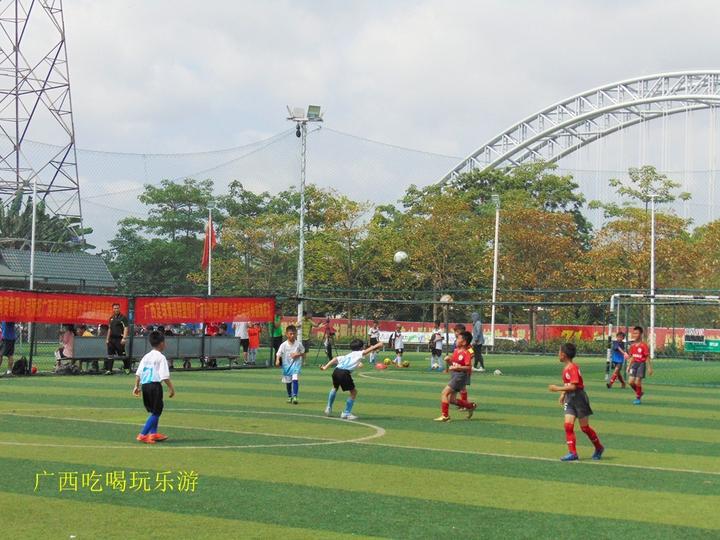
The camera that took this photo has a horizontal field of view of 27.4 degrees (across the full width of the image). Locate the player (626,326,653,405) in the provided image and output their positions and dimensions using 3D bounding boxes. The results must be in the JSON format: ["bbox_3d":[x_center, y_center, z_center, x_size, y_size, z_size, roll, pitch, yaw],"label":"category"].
[{"bbox_3d":[4.959,1.697,26.200,0.460,1.389,0.360,1,-2,27],"label":"player"}]

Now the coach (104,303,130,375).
[{"bbox_3d":[-5.654,1.605,34.612,0.600,1.640,0.360,1,-2,7],"label":"coach"}]

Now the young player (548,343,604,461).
[{"bbox_3d":[2.391,1.452,16.311,0.500,1.281,0.420,2,-2,-30],"label":"young player"}]

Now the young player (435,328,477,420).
[{"bbox_3d":[1.476,1.604,22.490,0.620,1.334,0.450,2,-2,-30],"label":"young player"}]

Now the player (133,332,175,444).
[{"bbox_3d":[-2.507,1.408,18.054,0.480,1.312,0.380,0,-2,34],"label":"player"}]

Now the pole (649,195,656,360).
[{"bbox_3d":[11.162,0.263,56.300,0.400,6.245,0.300,1,-2,15],"label":"pole"}]

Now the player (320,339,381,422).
[{"bbox_3d":[-0.162,1.644,22.539,0.850,1.181,0.550,0,-2,38],"label":"player"}]

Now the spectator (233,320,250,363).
[{"bbox_3d":[-3.240,1.815,40.205,0.480,1.533,0.320,2,-2,-6],"label":"spectator"}]

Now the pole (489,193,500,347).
[{"bbox_3d":[5.539,0.123,60.500,0.350,6.391,0.300,1,-2,24],"label":"pole"}]

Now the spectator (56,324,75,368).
[{"bbox_3d":[-7.172,1.849,36.044,0.650,1.158,0.450,1,-2,15],"label":"spectator"}]

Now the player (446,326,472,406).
[{"bbox_3d":[1.652,1.599,24.400,0.480,1.396,0.450,3,-2,-41],"label":"player"}]

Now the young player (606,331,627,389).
[{"bbox_3d":[5.870,2.036,33.795,0.480,1.258,0.380,2,-2,-24],"label":"young player"}]

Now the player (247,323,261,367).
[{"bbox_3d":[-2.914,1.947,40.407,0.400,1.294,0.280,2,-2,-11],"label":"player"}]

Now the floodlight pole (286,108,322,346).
[{"bbox_3d":[-1.467,-0.926,40.823,1.000,7.212,0.900,1,-1,-3],"label":"floodlight pole"}]

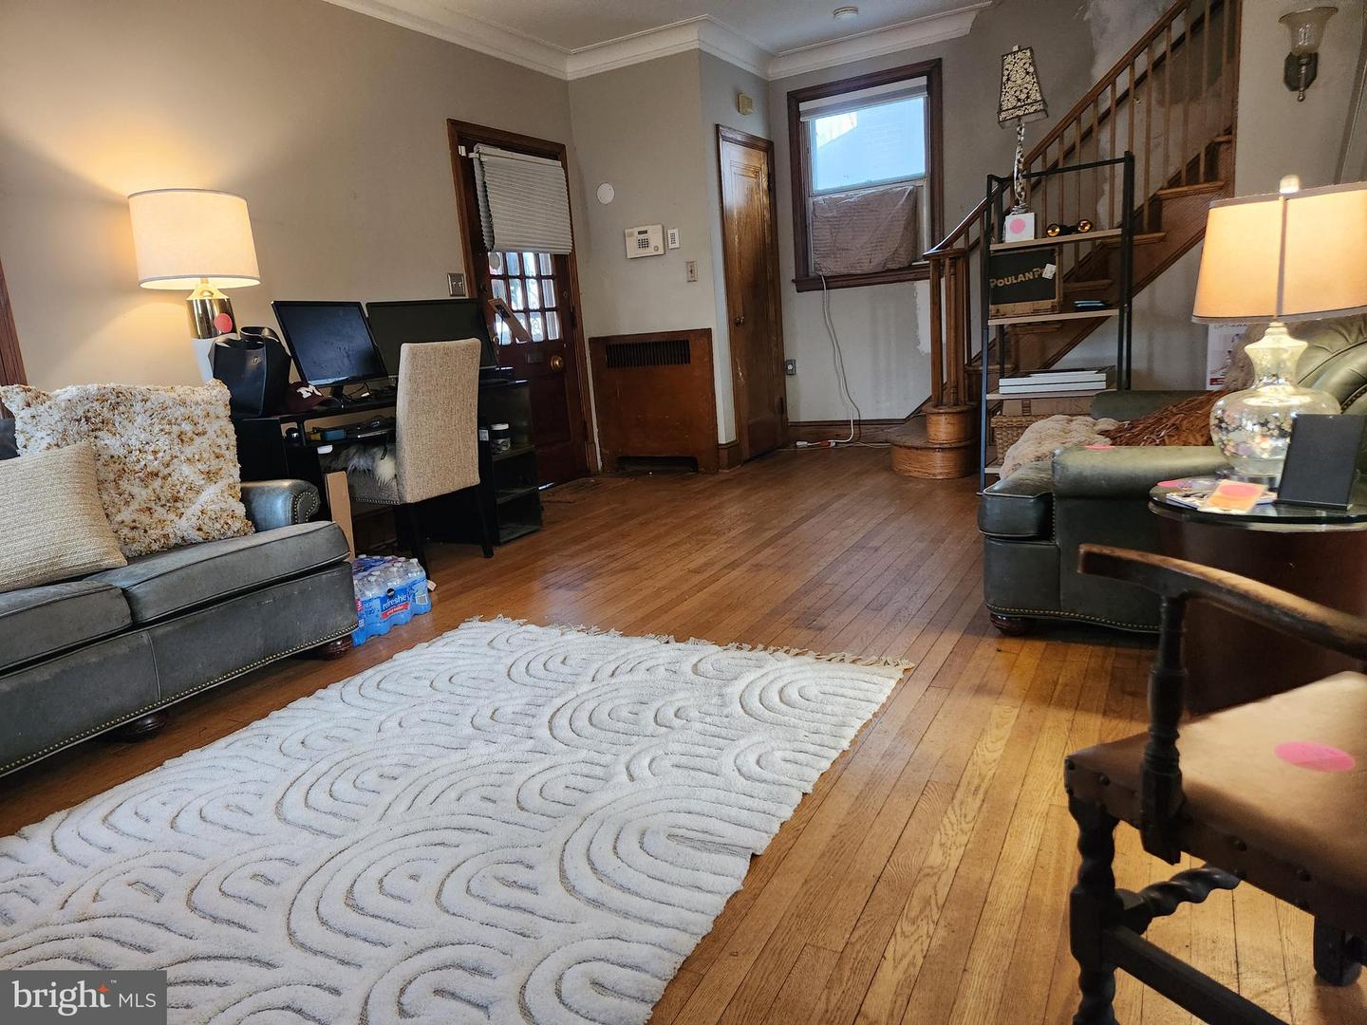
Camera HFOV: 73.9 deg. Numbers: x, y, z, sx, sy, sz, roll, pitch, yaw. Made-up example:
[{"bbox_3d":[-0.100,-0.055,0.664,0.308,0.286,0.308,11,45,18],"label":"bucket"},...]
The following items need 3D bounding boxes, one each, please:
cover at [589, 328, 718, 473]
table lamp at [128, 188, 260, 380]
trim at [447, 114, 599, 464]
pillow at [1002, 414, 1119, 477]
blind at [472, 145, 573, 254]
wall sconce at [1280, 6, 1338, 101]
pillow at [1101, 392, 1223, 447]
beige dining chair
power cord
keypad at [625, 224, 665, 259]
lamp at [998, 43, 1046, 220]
[{"bbox_3d":[-0.186,-0.721,6.008,0.910,0.915,0.080,2,13,29],"label":"cover"},{"bbox_3d":[-1.731,-0.732,3.294,0.430,0.800,0.430,2,13,29],"label":"table lamp"},{"bbox_3d":[-0.924,-1.176,5.514,0.090,2.120,1.080,2,13,29],"label":"trim"},{"bbox_3d":[1.194,-0.227,2.736,0.420,0.160,0.450,2,13,29],"label":"pillow"},{"bbox_3d":[-0.929,-1.821,5.363,0.085,0.575,0.790,2,13,29],"label":"blind"},{"bbox_3d":[2.700,-1.985,3.941,0.240,0.375,0.270,2,13,29],"label":"wall sconce"},{"bbox_3d":[1.472,-0.252,2.653,0.460,0.160,0.450,-24,0,31],"label":"pillow"},{"bbox_3d":[-1.157,-0.226,3.872,0.610,0.965,0.460,2,13,29],"label":"beige dining chair"},{"bbox_3d":[1.072,-1.051,6.377,0.670,1.210,0.090,2,13,29],"label":"power cord"},{"bbox_3d":[-0.243,-1.713,5.752,0.270,0.185,0.045,2,13,29],"label":"keypad"},{"bbox_3d":[1.594,-1.794,4.282,0.210,0.765,0.190,2,13,29],"label":"lamp"}]

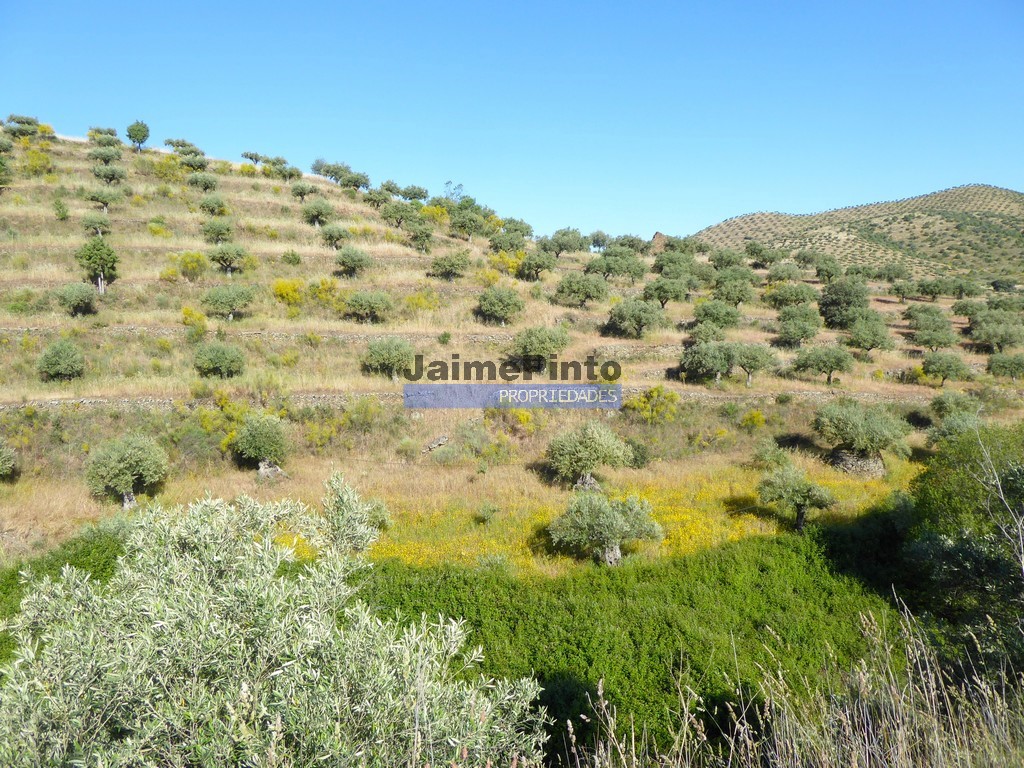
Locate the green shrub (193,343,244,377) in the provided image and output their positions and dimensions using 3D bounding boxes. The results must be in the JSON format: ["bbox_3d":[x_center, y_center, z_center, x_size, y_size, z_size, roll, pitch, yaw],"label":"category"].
[{"bbox_3d":[-21.396,-1.716,54.000,3.720,2.630,3.540,0,2,0],"label":"green shrub"}]

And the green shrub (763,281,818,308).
[{"bbox_3d":[22.596,-7.262,60.000,4.410,2.230,4.190,0,3,0],"label":"green shrub"}]

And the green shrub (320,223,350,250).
[{"bbox_3d":[-18.326,-15.254,77.000,3.020,2.920,2.870,0,2,0],"label":"green shrub"}]

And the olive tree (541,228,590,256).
[{"bbox_3d":[5.325,-14.402,75.000,5.170,3.140,4.390,0,1,0],"label":"olive tree"}]

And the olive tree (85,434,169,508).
[{"bbox_3d":[-16.421,3.727,31.500,3.470,3.090,3.300,0,3,0],"label":"olive tree"}]

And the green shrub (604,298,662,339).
[{"bbox_3d":[8.708,-4.694,53.000,4.070,2.870,3.870,0,1,0],"label":"green shrub"}]

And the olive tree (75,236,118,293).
[{"bbox_3d":[-37.319,-10.746,66.500,3.870,5.040,3.670,0,2,0],"label":"olive tree"}]

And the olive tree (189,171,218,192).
[{"bbox_3d":[-40.466,-26.431,97.000,3.940,2.620,3.740,0,2,0],"label":"olive tree"}]

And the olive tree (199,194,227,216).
[{"bbox_3d":[-30.729,-18.345,76.000,2.690,2.260,2.560,-2,5,-22],"label":"olive tree"}]

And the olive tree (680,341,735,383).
[{"bbox_3d":[12.293,-1.415,46.500,3.290,2.590,3.130,0,3,0],"label":"olive tree"}]

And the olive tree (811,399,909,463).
[{"bbox_3d":[16.778,2.376,35.500,4.610,3.360,3.920,0,1,0],"label":"olive tree"}]

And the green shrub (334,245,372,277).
[{"bbox_3d":[-13.247,-10.229,62.000,3.010,2.770,2.860,-1,5,-12],"label":"green shrub"}]

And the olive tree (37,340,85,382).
[{"bbox_3d":[-32.933,-1.680,54.000,3.430,2.990,3.260,0,2,0],"label":"olive tree"}]

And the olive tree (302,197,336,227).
[{"bbox_3d":[-18.674,-16.466,71.000,3.170,2.630,3.010,0,3,0],"label":"olive tree"}]

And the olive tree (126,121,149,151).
[{"bbox_3d":[-49.629,-32.799,98.000,2.860,4.240,2.710,0,1,0],"label":"olive tree"}]

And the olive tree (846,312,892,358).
[{"bbox_3d":[26.589,-3.756,55.000,3.350,3.420,3.190,0,1,0],"label":"olive tree"}]

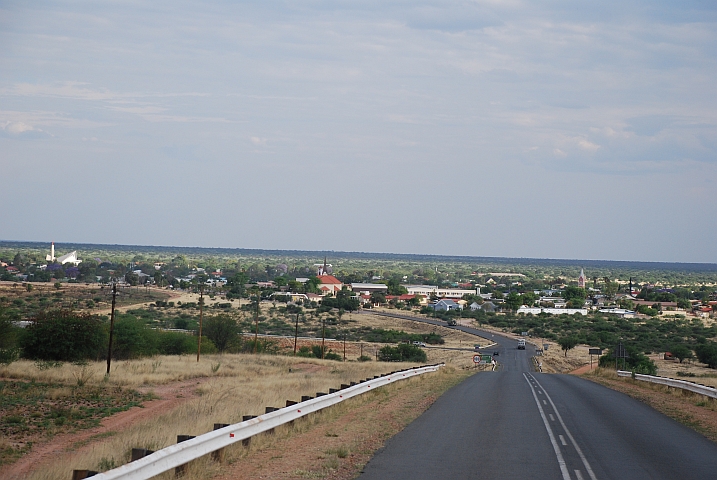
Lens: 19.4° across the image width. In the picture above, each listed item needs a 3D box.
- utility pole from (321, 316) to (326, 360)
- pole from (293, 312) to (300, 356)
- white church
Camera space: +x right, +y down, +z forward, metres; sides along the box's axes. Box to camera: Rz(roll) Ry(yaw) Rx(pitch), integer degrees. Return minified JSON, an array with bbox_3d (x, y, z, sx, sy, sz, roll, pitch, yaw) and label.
[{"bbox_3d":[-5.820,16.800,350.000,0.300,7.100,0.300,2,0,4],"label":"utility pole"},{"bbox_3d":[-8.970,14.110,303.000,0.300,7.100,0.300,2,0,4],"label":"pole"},{"bbox_3d":[-266.790,13.520,1900.000,23.000,24.000,26.000,2,0,-30],"label":"white church"}]

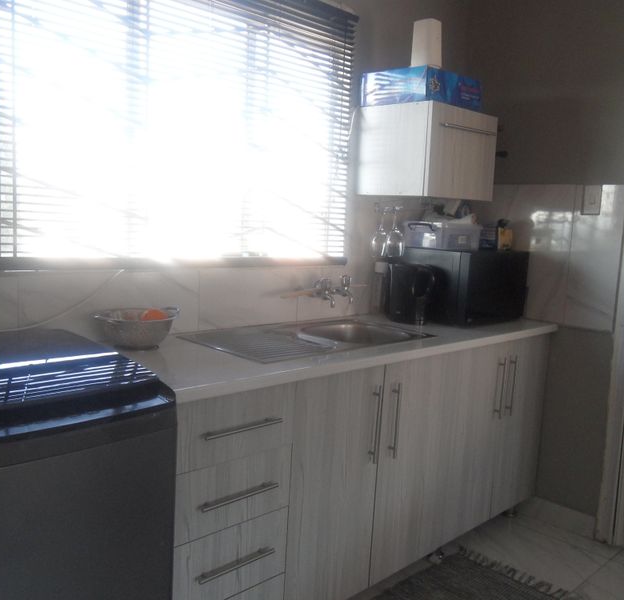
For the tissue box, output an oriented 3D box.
[{"bbox_3d":[0.452,-0.836,2.646,0.375,0.133,0.313,-4,10,-44],"label":"tissue box"}]

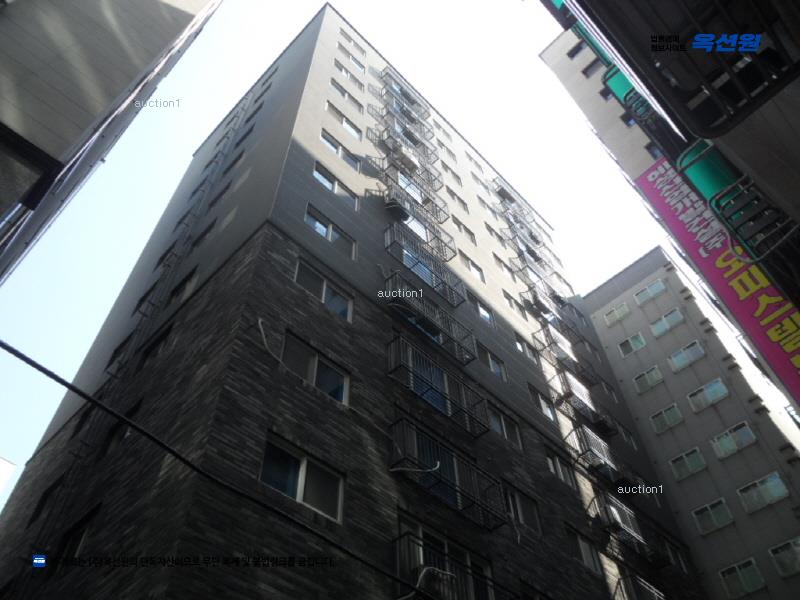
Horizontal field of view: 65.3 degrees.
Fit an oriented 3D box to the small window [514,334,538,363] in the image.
[{"bbox_3d":[4.925,1.992,24.144,1.522,0.966,0.160,38,-63,-26],"label":"small window"}]

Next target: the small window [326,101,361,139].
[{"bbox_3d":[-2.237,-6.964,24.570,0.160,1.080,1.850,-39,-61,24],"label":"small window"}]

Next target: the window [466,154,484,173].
[{"bbox_3d":[4.516,-8.160,37.882,0.150,1.036,1.484,-39,-61,24],"label":"window"}]

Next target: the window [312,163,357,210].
[{"bbox_3d":[-2.077,-3.585,20.094,0.180,1.013,1.836,-39,-61,24],"label":"window"}]

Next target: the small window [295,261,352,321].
[{"bbox_3d":[-1.885,-0.196,15.521,1.844,1.031,0.160,38,-63,-26],"label":"small window"}]

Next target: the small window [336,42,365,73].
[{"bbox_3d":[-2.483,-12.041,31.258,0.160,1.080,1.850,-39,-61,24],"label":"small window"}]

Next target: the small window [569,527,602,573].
[{"bbox_3d":[5.222,7.103,17.848,0.180,1.006,1.493,-39,-61,24],"label":"small window"}]

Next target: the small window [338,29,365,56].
[{"bbox_3d":[-2.570,-13.804,33.571,0.180,1.013,1.836,-39,-61,24],"label":"small window"}]

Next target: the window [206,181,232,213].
[{"bbox_3d":[-6.552,-3.709,22.930,1.316,1.036,0.150,-39,-61,24],"label":"window"}]

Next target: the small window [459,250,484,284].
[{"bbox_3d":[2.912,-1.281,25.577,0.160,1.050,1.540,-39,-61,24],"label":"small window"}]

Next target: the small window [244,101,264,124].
[{"bbox_3d":[-6.844,-8.768,29.699,1.316,1.036,0.150,-39,-61,24],"label":"small window"}]

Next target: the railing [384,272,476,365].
[{"bbox_3d":[0.969,0.615,19.092,0.529,1.206,3.392,-39,-61,24],"label":"railing"}]

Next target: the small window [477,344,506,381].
[{"bbox_3d":[3.055,2.112,20.838,0.150,1.036,1.484,-39,-61,24],"label":"small window"}]

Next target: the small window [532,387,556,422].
[{"bbox_3d":[5.058,3.697,22.341,0.180,1.006,1.493,-39,-61,24],"label":"small window"}]

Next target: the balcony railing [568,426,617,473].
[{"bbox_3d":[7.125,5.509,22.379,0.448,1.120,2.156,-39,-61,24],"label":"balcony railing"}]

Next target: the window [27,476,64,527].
[{"bbox_3d":[-8.894,5.120,15.852,1.224,1.070,0.180,-39,-61,24],"label":"window"}]

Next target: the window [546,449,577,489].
[{"bbox_3d":[5.140,5.400,20.095,0.180,1.006,1.493,-39,-61,24],"label":"window"}]

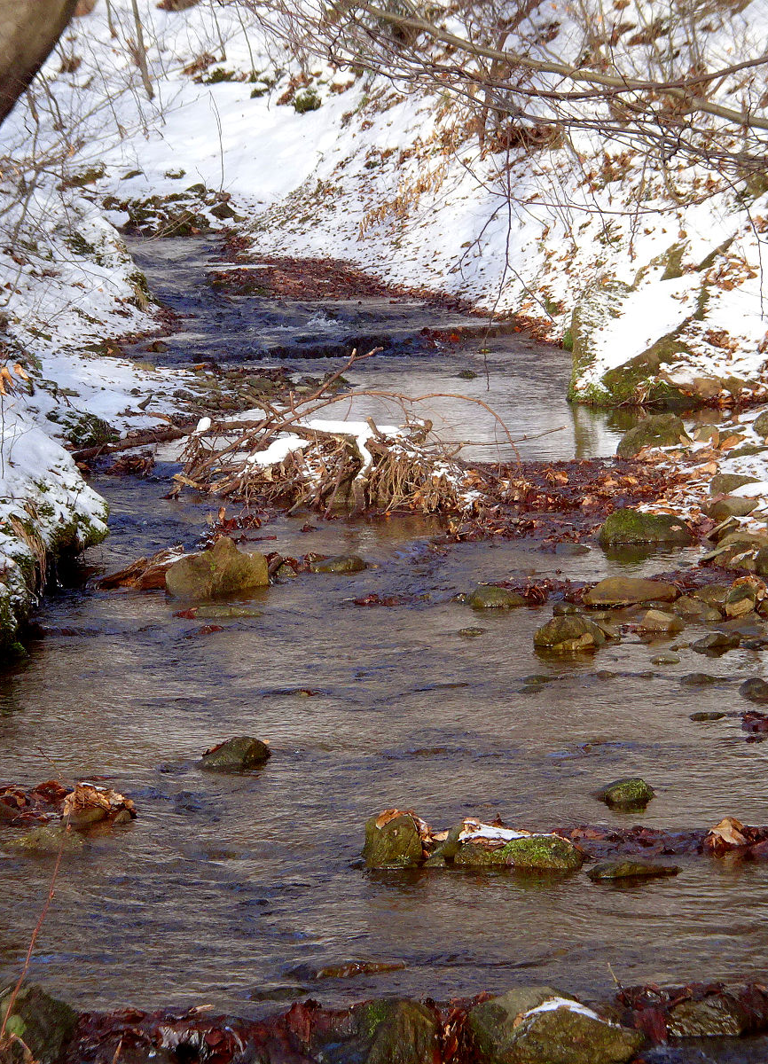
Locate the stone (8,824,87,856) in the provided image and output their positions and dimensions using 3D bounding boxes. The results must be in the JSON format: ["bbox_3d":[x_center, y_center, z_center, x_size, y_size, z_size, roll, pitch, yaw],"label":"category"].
[{"bbox_3d":[-0.945,0.866,12.074,0.219,0.078,0.165,0,6,0],"label":"stone"}]

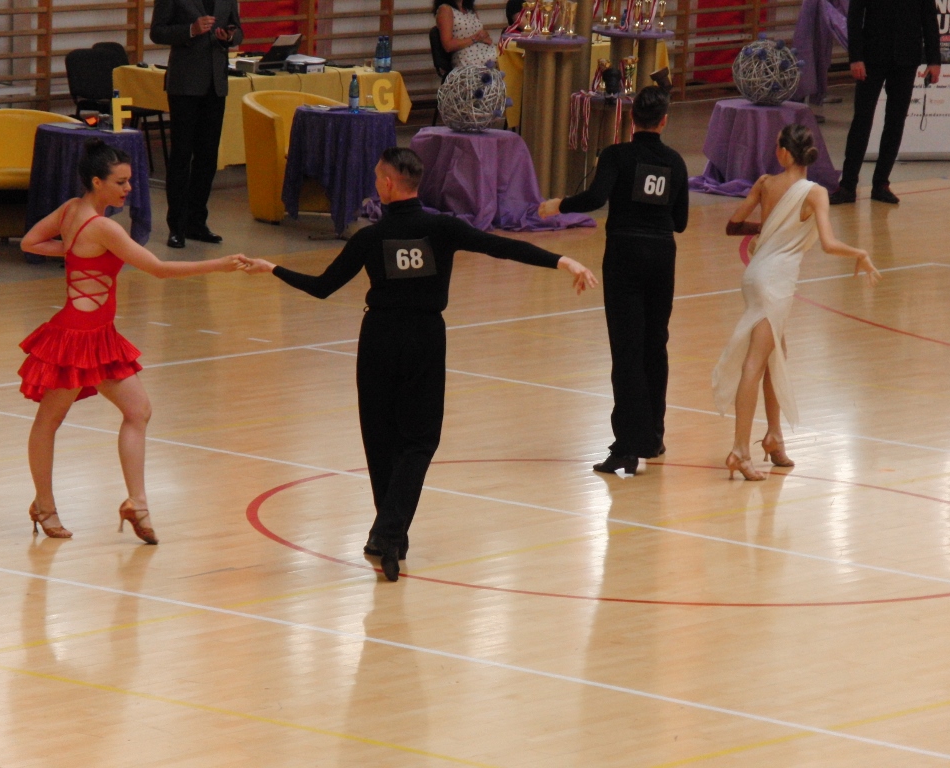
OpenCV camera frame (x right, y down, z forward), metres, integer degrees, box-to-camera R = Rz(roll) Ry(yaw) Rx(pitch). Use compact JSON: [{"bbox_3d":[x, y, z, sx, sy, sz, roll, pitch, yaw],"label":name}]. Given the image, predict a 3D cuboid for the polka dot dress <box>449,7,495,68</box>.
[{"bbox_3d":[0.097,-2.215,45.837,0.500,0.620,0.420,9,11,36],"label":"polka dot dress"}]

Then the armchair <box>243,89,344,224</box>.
[{"bbox_3d":[-1.049,-1.362,41.262,0.720,0.750,0.660,-1,9,-23],"label":"armchair"}]

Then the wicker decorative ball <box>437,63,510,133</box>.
[{"bbox_3d":[-0.005,-1.747,41.973,0.430,0.420,0.430,3,8,0],"label":"wicker decorative ball"}]

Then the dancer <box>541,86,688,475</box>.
[{"bbox_3d":[0.652,-0.511,32.030,0.630,1.770,0.460,0,9,-14],"label":"dancer"}]

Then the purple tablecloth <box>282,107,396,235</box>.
[{"bbox_3d":[-0.796,-1.264,40.440,0.680,0.710,0.680,3,8,0],"label":"purple tablecloth"}]

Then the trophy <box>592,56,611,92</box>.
[{"bbox_3d":[0.799,-1.948,43.200,0.105,0.215,0.095,3,8,0],"label":"trophy"}]

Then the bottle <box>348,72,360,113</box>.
[{"bbox_3d":[-0.714,-1.709,40.309,0.066,0.232,0.066,3,8,0],"label":"bottle"}]

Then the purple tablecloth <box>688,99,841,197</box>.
[{"bbox_3d":[1.895,-1.565,44.720,0.980,0.520,0.900,3,8,0],"label":"purple tablecloth"}]

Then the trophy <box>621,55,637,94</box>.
[{"bbox_3d":[0.973,-1.948,43.200,0.100,0.240,0.095,3,8,0],"label":"trophy"}]

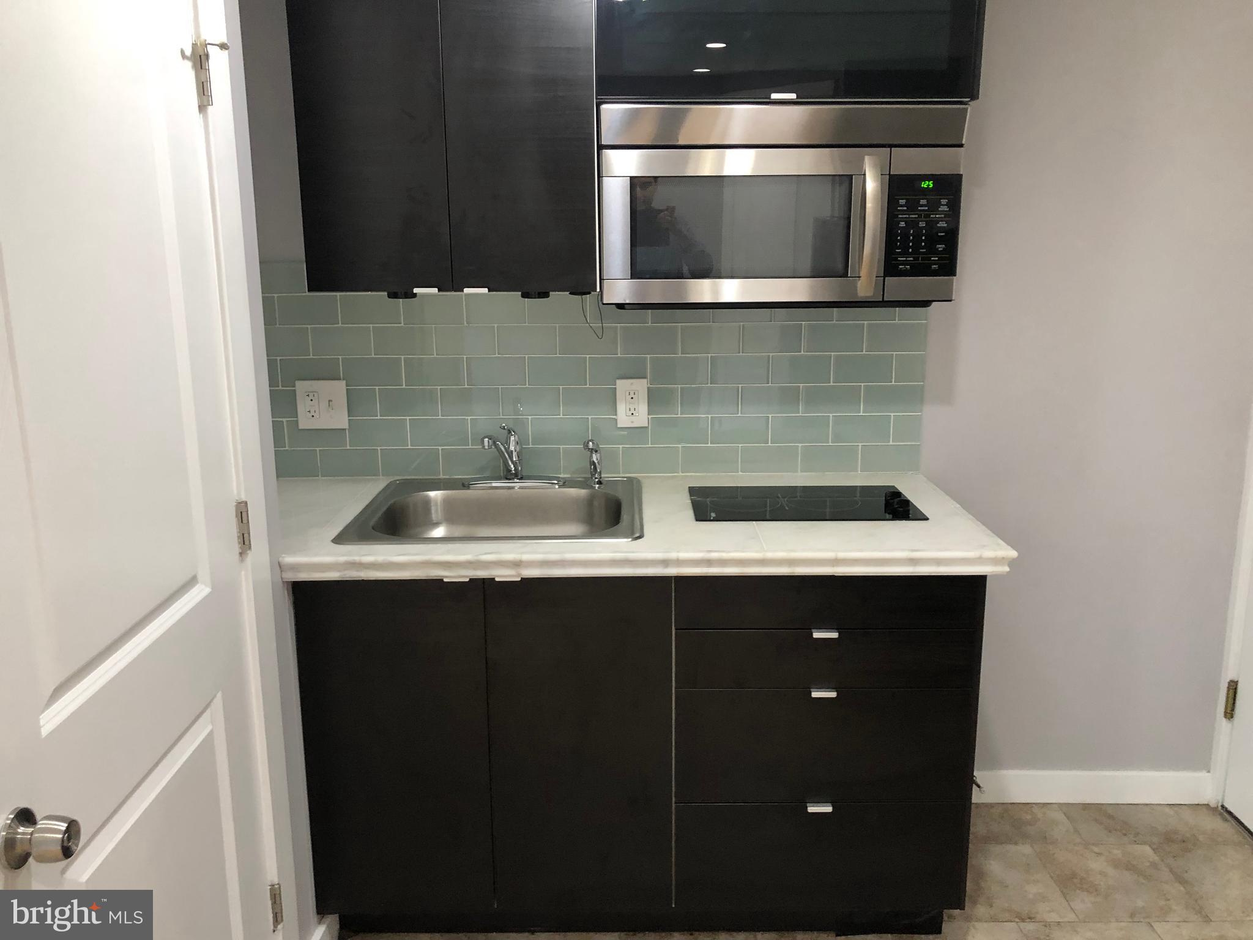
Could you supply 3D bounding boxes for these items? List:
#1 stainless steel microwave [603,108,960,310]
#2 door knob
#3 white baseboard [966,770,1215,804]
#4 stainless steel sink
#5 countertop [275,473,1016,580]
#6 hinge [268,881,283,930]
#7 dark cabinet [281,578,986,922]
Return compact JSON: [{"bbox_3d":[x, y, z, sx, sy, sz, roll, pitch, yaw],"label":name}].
[{"bbox_3d":[0.325,-0.586,2.288,0.754,0.410,0.405,0,13,0],"label":"stainless steel microwave"},{"bbox_3d":[-0.637,0.405,1.116,0.070,0.068,0.068,0,13,0],"label":"door knob"},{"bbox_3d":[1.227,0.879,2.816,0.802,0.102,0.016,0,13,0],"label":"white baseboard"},{"bbox_3d":[-0.280,0.164,2.349,0.636,0.169,0.563,0,13,0],"label":"stainless steel sink"},{"bbox_3d":[-0.015,0.115,2.306,1.552,0.050,0.680,0,13,0],"label":"countertop"},{"bbox_3d":[-0.663,0.824,1.914,0.022,0.098,0.032,0,13,0],"label":"hinge"},{"bbox_3d":[0.029,0.572,2.415,1.376,0.892,0.660,0,13,0],"label":"dark cabinet"}]

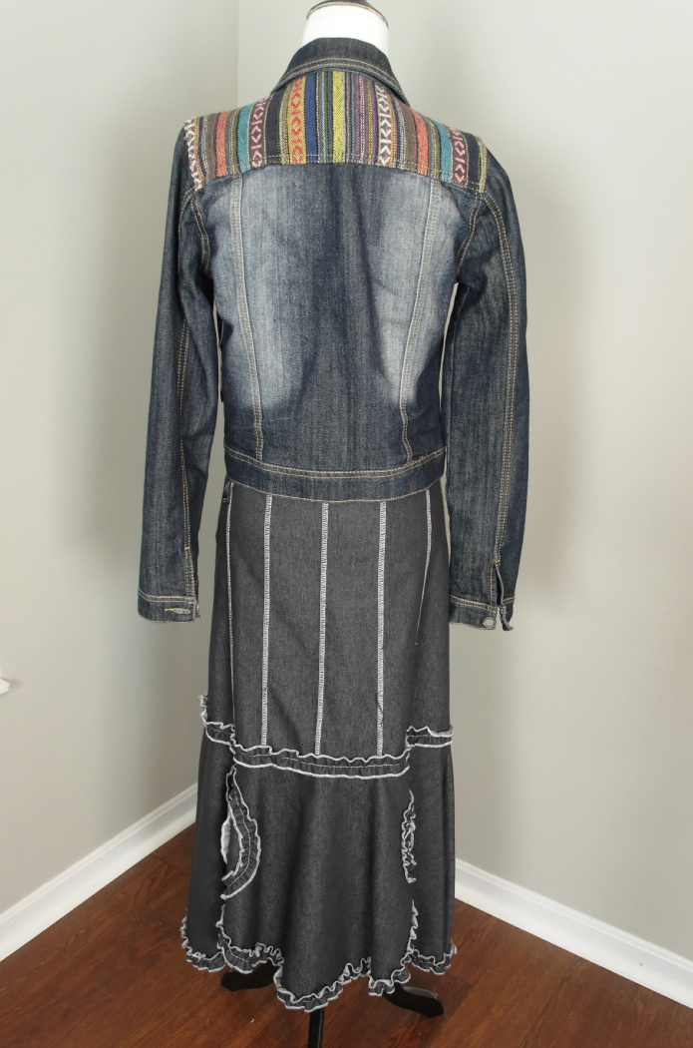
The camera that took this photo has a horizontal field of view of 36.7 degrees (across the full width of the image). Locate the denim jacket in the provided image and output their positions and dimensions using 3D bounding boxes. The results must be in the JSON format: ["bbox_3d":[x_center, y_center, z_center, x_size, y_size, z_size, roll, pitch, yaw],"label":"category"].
[{"bbox_3d":[-0.021,-0.212,1.379,0.520,0.770,0.300,4,20,4],"label":"denim jacket"}]

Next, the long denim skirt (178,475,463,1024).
[{"bbox_3d":[-0.042,0.290,1.525,0.440,0.850,0.360,4,20,4],"label":"long denim skirt"}]

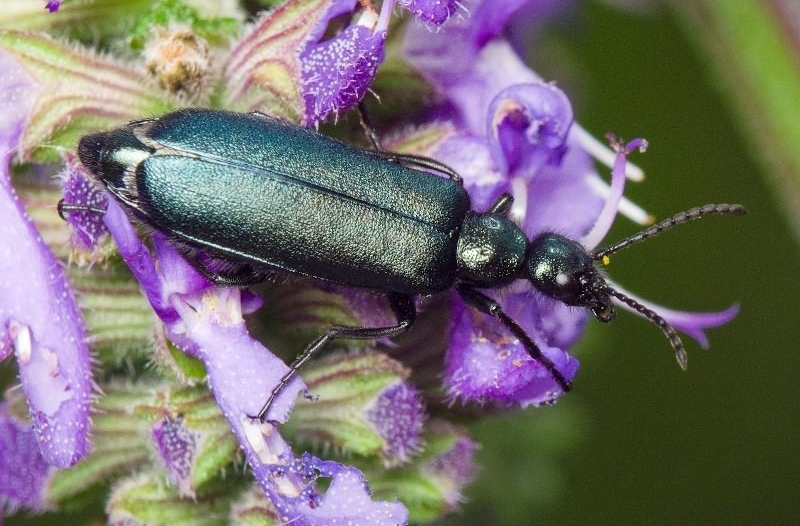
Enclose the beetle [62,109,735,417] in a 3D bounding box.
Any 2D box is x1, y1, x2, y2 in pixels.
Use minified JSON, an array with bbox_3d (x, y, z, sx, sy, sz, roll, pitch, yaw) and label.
[{"bbox_3d":[0.000,0.000,0.083,0.017,0.008,0.005,17,-20,0],"label":"beetle"}]

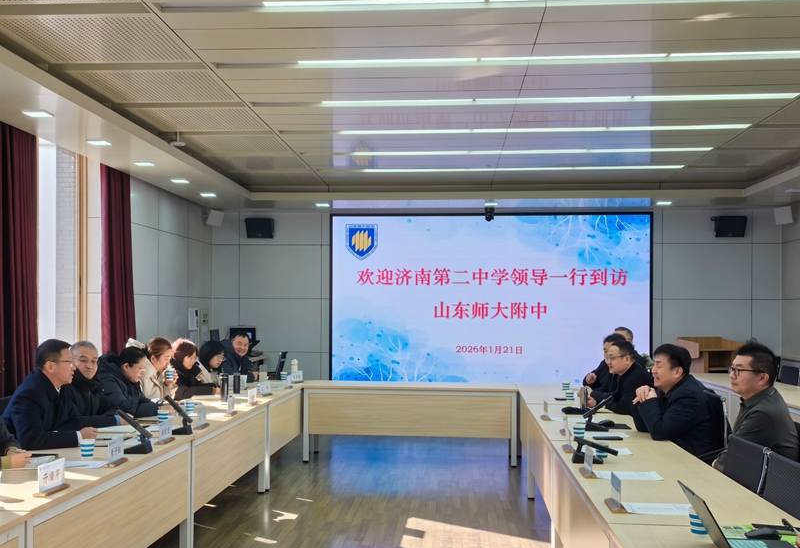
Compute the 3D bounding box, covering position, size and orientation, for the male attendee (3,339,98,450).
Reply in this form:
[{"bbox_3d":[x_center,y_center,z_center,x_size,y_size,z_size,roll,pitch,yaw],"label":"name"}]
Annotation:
[{"bbox_3d":[-1.969,1.039,3.719,0.750,1.340,0.560,1,-3,-10],"label":"male attendee"}]

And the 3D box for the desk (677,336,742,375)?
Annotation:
[{"bbox_3d":[4.039,1.439,8.666,0.630,1.180,0.580,1,-3,-3],"label":"desk"}]

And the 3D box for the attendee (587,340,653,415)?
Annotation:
[{"bbox_3d":[1.820,1.191,5.300,0.800,1.300,0.560,0,-3,5],"label":"attendee"}]

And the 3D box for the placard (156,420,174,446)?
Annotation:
[{"bbox_3d":[-1.373,0.924,3.920,0.050,0.122,0.180,0,-3,5],"label":"placard"}]

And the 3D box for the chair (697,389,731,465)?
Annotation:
[{"bbox_3d":[1.811,1.295,4.444,0.600,0.970,0.560,0,-3,5],"label":"chair"}]

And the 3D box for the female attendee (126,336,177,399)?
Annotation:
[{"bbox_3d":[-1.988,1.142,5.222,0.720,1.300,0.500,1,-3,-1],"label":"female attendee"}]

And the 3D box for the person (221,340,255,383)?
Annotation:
[{"bbox_3d":[-1.767,1.254,6.957,0.720,1.270,0.580,-2,-4,43],"label":"person"}]

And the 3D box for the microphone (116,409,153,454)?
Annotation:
[{"bbox_3d":[-1.442,0.854,3.650,0.187,0.235,0.100,0,-3,5],"label":"microphone"}]

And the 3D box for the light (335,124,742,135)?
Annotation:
[{"bbox_3d":[1.247,-1.302,6.030,3.630,0.060,0.100,0,-3,5],"label":"light"}]

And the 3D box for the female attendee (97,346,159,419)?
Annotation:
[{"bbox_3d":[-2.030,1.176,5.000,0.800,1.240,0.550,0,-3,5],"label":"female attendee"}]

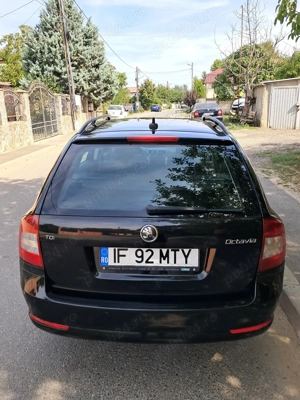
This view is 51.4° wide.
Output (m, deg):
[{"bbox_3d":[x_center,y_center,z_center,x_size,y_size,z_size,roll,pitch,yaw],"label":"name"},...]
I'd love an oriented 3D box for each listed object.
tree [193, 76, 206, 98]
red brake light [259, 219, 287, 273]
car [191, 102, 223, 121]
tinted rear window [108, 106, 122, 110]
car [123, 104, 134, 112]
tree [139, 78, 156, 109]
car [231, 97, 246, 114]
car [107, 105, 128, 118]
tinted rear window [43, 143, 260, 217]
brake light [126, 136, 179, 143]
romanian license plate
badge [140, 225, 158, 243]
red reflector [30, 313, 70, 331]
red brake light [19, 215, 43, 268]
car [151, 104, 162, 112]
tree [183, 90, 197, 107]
[{"bbox_3d":[6.658,-13.890,41.760,1.900,5.000,1.900,0,17,0],"label":"tree"},{"bbox_3d":[0.712,0.205,1.754,0.210,0.290,0.200,-2,17,-6],"label":"red brake light"},{"bbox_3d":[3.533,-5.444,20.189,1.730,1.440,4.500,1,17,3],"label":"car"},{"bbox_3d":[-3.121,-8.328,28.303,1.250,0.380,0.300,1,17,3],"label":"tinted rear window"},{"bbox_3d":[-3.374,-14.311,48.958,1.720,1.500,4.200,1,17,5],"label":"car"},{"bbox_3d":[-0.291,-20.596,60.621,3.700,5.800,3.700,0,17,0],"label":"tree"},{"bbox_3d":[9.224,-8.756,29.218,1.800,1.650,4.300,14,22,38],"label":"car"},{"bbox_3d":[-3.281,-8.886,31.794,1.700,1.450,4.200,1,17,5],"label":"car"},{"bbox_3d":[0.013,-0.103,1.705,1.160,0.430,0.090,1,-19,2],"label":"tinted rear window"},{"bbox_3d":[0.016,-0.352,1.817,0.305,0.040,0.045,1,17,3],"label":"brake light"},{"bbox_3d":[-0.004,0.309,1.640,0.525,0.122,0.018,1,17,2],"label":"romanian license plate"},{"bbox_3d":[-0.003,0.169,1.575,0.090,0.090,0.012,1,7,2],"label":"badge"},{"bbox_3d":[-0.550,0.657,1.700,0.250,0.042,0.085,5,18,15],"label":"red reflector"},{"bbox_3d":[-0.693,0.189,1.807,0.210,0.290,0.200,4,18,13],"label":"red brake light"},{"bbox_3d":[1.270,-17.890,60.935,1.680,1.450,4.000,2,17,6],"label":"car"},{"bbox_3d":[5.243,-12.639,41.101,1.900,3.000,1.900,0,17,0],"label":"tree"}]

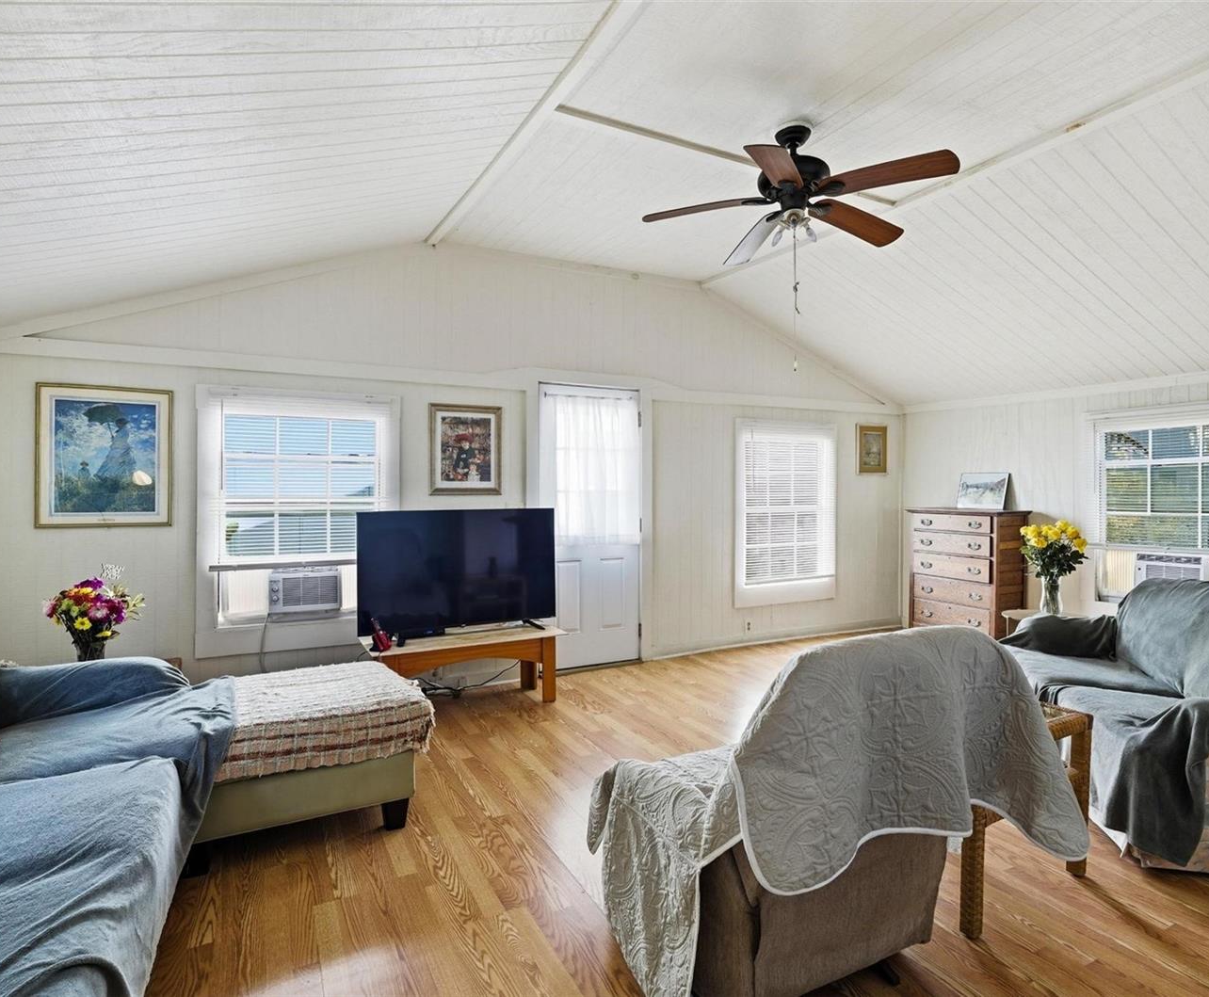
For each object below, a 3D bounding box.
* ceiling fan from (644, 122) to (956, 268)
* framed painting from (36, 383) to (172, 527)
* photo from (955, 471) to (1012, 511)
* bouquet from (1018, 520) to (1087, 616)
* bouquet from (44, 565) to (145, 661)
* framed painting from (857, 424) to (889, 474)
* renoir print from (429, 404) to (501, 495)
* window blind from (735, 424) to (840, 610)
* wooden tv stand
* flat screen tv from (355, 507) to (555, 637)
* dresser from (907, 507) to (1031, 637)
[{"bbox_3d":[0.818,-1.380,2.938,1.290,0.540,1.290,0,1,-27],"label":"ceiling fan"},{"bbox_3d":[-2.673,-0.218,3.585,0.600,0.750,0.030,0,1,-27],"label":"framed painting"},{"bbox_3d":[3.160,-0.059,5.568,0.025,0.305,0.400,13,-5,-26],"label":"photo"},{"bbox_3d":[2.822,0.441,4.200,0.380,0.600,0.410,0,1,-27],"label":"bouquet"},{"bbox_3d":[-2.329,0.554,3.050,0.430,0.510,0.390,0,1,-27],"label":"bouquet"},{"bbox_3d":[2.503,-0.450,6.200,0.385,0.455,0.030,0,1,-27],"label":"framed painting"},{"bbox_3d":[-0.922,-0.320,4.470,0.503,0.603,0.030,0,1,-27],"label":"renoir print"},{"bbox_3d":[1.599,0.122,5.740,1.090,1.520,0.070,0,1,-27],"label":"window blind"},{"bbox_3d":[-0.834,1.034,4.032,1.150,0.420,0.550,0,1,-29],"label":"wooden tv stand"},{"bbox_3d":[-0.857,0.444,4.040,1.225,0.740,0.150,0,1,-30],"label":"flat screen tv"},{"bbox_3d":[2.999,0.673,5.570,0.430,1.135,0.830,0,1,-27],"label":"dresser"}]

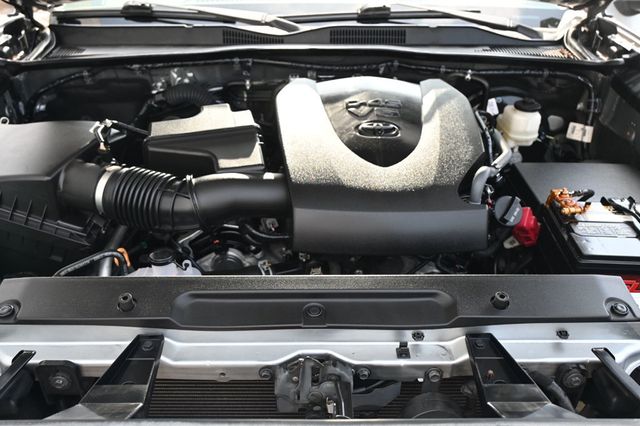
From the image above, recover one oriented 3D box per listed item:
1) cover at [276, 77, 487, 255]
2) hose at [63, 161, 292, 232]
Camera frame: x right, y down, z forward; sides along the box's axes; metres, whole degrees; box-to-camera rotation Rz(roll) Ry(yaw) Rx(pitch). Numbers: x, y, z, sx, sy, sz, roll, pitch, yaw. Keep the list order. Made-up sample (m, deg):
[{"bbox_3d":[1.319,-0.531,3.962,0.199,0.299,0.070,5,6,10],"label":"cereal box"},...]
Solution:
[{"bbox_3d":[0.120,-0.108,1.105,0.400,0.190,0.390,0,32,0],"label":"cover"},{"bbox_3d":[-0.268,-0.030,1.048,0.450,0.110,0.135,0,32,0],"label":"hose"}]

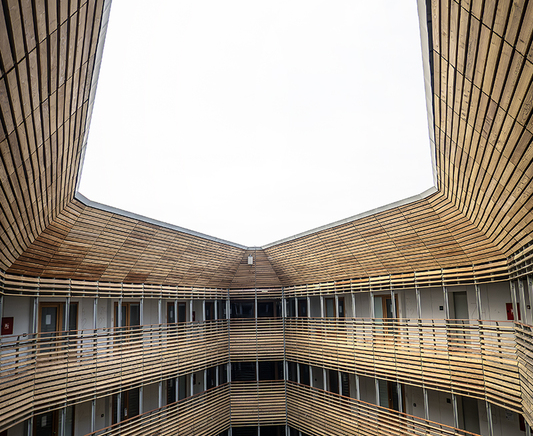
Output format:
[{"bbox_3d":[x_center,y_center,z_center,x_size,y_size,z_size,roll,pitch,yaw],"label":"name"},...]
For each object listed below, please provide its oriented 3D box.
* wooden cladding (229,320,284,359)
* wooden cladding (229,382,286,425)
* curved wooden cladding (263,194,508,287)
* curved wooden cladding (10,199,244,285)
[{"bbox_3d":[-0.460,6.021,26.265,2.680,2.070,0.200,-1,-10,-2],"label":"wooden cladding"},{"bbox_3d":[-0.372,8.977,25.764,2.680,2.070,0.200,-1,-10,-2],"label":"wooden cladding"},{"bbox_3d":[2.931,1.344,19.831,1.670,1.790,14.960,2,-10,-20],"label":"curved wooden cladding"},{"bbox_3d":[-3.663,1.516,19.682,1.980,1.790,14.800,-5,-10,16],"label":"curved wooden cladding"}]

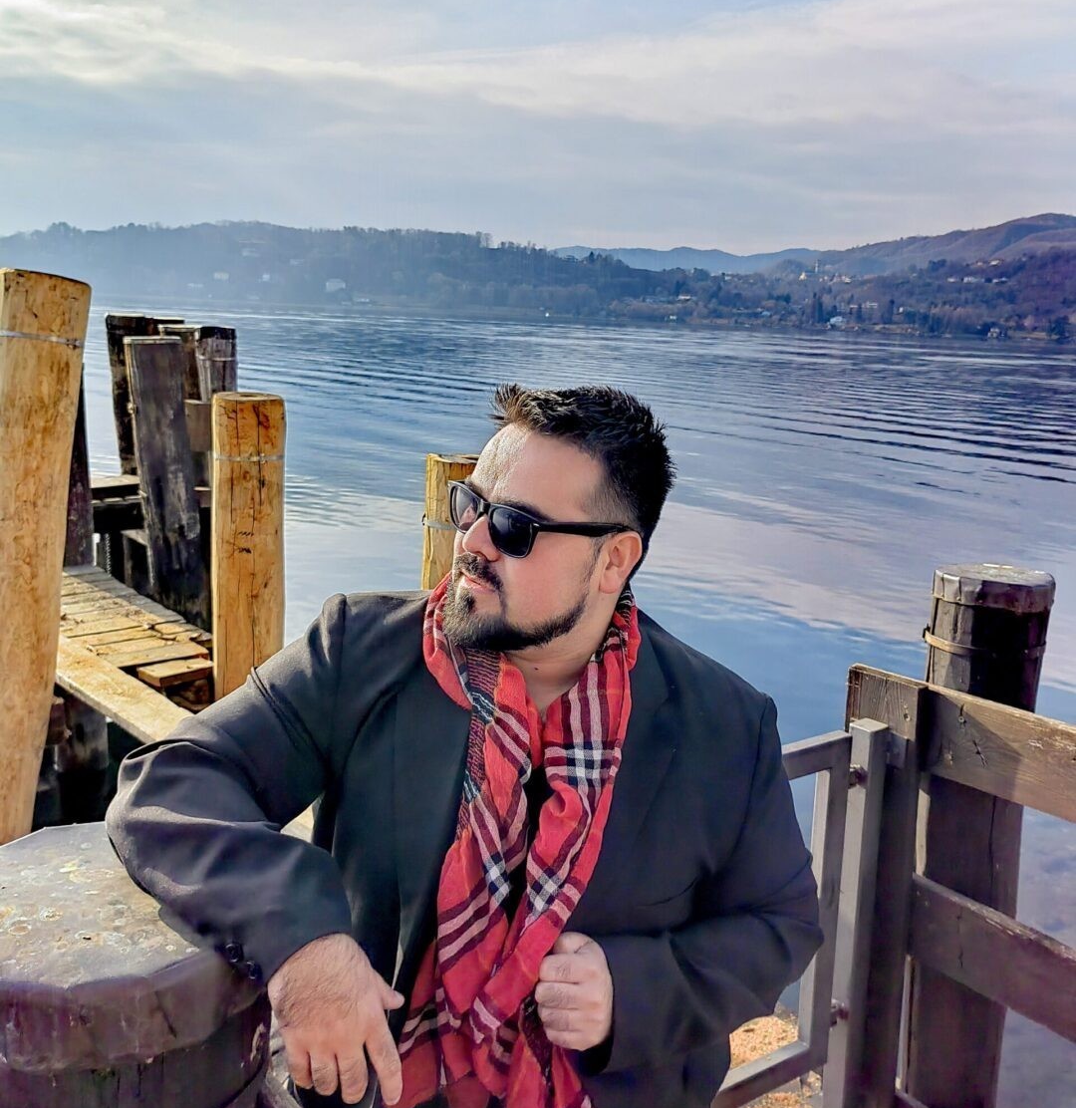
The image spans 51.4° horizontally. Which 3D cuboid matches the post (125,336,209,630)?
[{"bbox_3d":[-2.149,-0.370,6.496,0.290,1.722,0.190,-10,16,-35],"label":"post"}]

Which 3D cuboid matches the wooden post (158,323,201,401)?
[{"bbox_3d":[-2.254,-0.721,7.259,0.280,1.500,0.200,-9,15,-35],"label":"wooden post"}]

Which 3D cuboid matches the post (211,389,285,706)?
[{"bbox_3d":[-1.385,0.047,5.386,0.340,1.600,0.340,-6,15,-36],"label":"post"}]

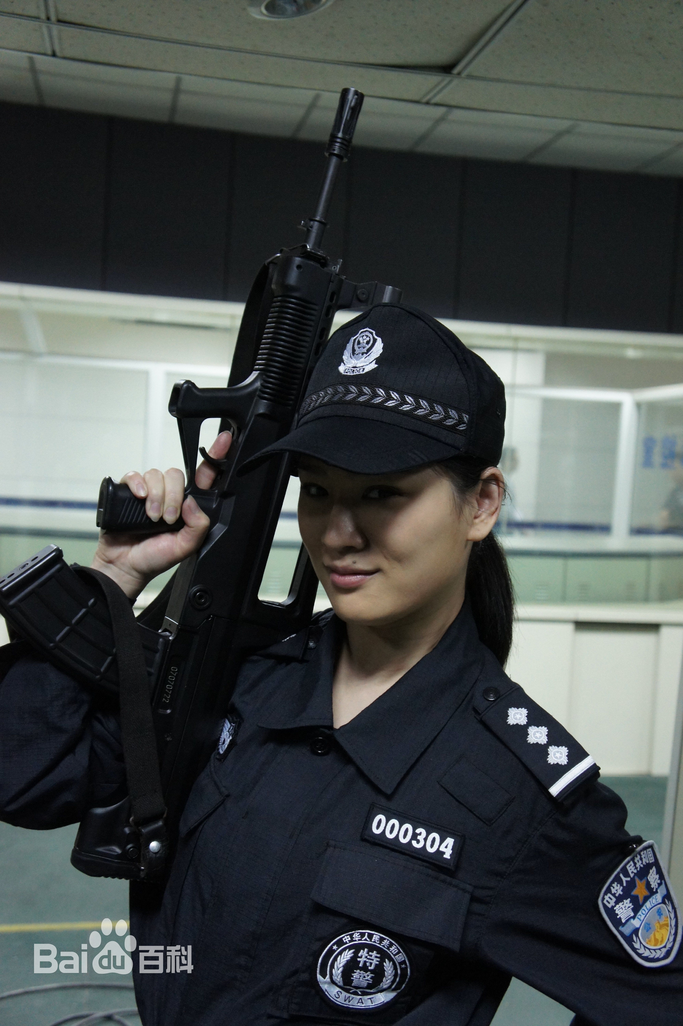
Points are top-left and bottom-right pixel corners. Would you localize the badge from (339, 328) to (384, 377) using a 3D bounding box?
[{"bbox_3d":[0.018,-0.134,0.950,0.039,0.045,0.006,2,-23,33],"label":"badge"}]

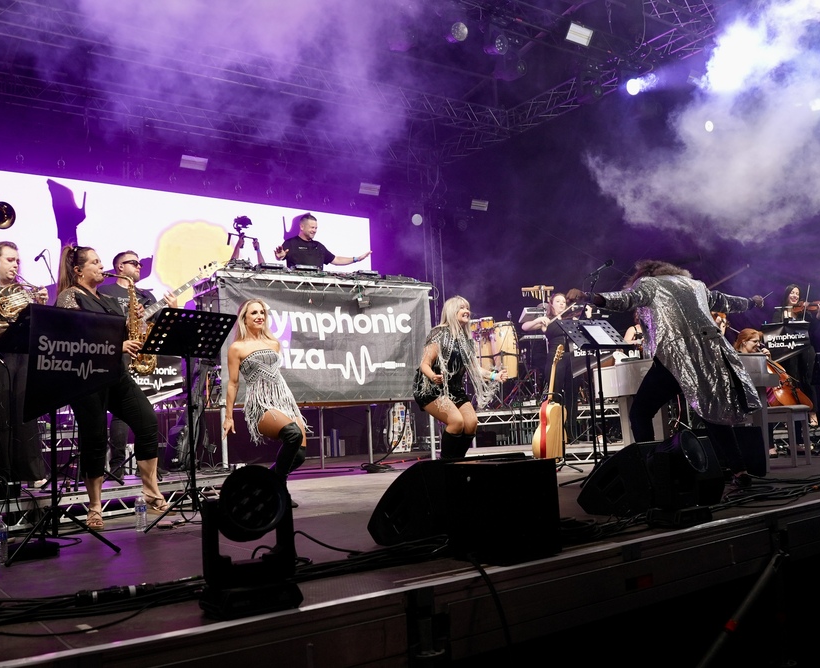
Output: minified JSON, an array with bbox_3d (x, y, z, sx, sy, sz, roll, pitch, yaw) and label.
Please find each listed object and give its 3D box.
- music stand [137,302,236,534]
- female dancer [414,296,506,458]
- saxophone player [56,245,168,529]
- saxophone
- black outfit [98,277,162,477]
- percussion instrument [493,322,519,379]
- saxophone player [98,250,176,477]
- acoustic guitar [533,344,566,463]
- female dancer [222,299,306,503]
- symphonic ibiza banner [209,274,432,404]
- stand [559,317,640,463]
[{"bbox_3d":[-1.359,0.498,4.842,0.550,1.277,0.550,2,-7,-37],"label":"music stand"},{"bbox_3d":[0.393,0.451,6.056,0.650,1.460,0.620,-7,-7,41],"label":"female dancer"},{"bbox_3d":[-1.831,0.306,4.790,0.550,1.688,0.580,-6,-6,29],"label":"saxophone player"},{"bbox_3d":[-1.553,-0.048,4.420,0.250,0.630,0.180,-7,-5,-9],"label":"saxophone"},{"bbox_3d":[-2.181,0.330,6.050,0.490,1.480,0.340,2,-8,-43],"label":"black outfit"},{"bbox_3d":[1.184,0.197,9.600,0.350,0.720,0.350,-2,-6,0],"label":"percussion instrument"},{"bbox_3d":[-2.139,0.222,6.049,0.570,1.770,0.440,2,-8,-43],"label":"saxophone player"},{"bbox_3d":[1.277,0.616,6.900,0.130,1.030,0.390,7,2,43],"label":"acoustic guitar"},{"bbox_3d":[-1.009,0.470,5.399,0.520,1.411,0.550,2,-7,-37],"label":"female dancer"},{"bbox_3d":[-0.760,0.077,7.531,2.380,1.170,0.060,2,-7,-37],"label":"symphonic ibiza banner"},{"bbox_3d":[1.443,0.488,5.920,0.520,1.210,0.470,0,-7,-28],"label":"stand"}]

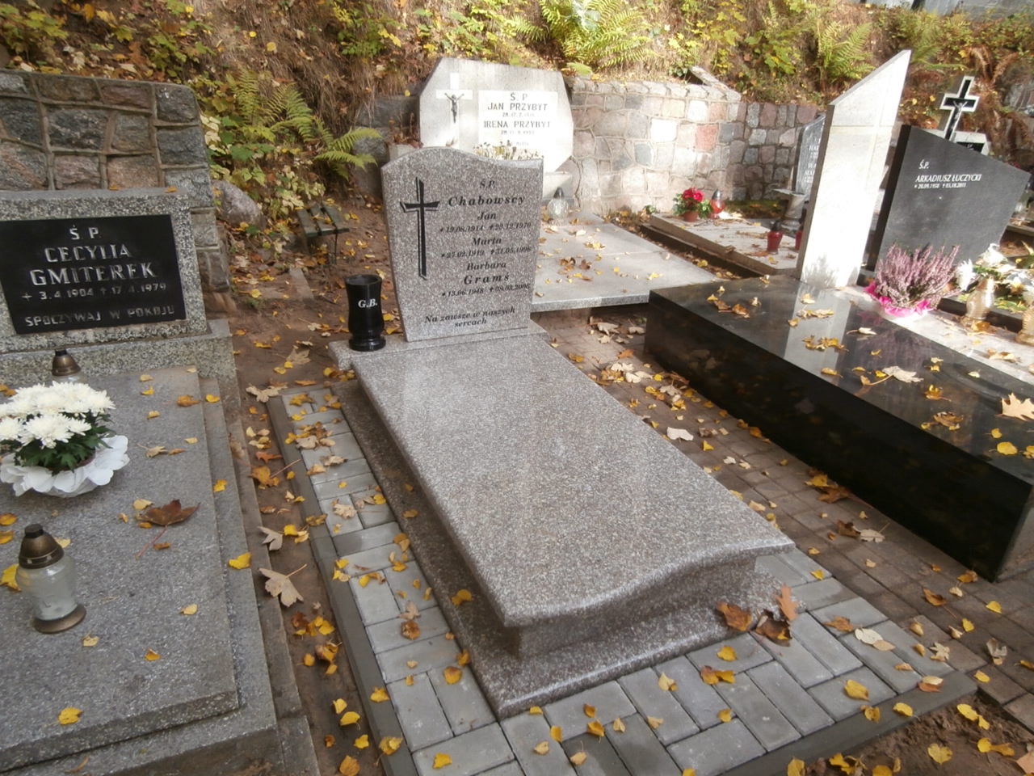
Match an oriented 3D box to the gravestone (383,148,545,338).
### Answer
[{"bbox_3d":[-0.216,-0.578,2.902,0.660,0.755,0.070,-9,28,-23],"label":"gravestone"}]

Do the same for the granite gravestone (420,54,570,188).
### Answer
[{"bbox_3d":[-0.141,-2.043,5.464,1.230,0.850,0.110,-7,27,-18],"label":"granite gravestone"}]

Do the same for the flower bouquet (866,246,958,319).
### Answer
[{"bbox_3d":[1.789,-0.490,3.221,0.380,0.290,0.340,18,29,29],"label":"flower bouquet"}]

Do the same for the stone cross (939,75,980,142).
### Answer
[{"bbox_3d":[4.237,-2.647,6.900,0.300,0.630,0.075,18,30,30],"label":"stone cross"}]

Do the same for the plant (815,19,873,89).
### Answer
[{"bbox_3d":[3.418,-3.486,7.500,0.570,0.680,0.520,15,28,24],"label":"plant"}]

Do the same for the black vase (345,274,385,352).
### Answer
[{"bbox_3d":[-0.599,-0.299,2.846,0.145,0.270,0.145,-9,28,-23],"label":"black vase"}]

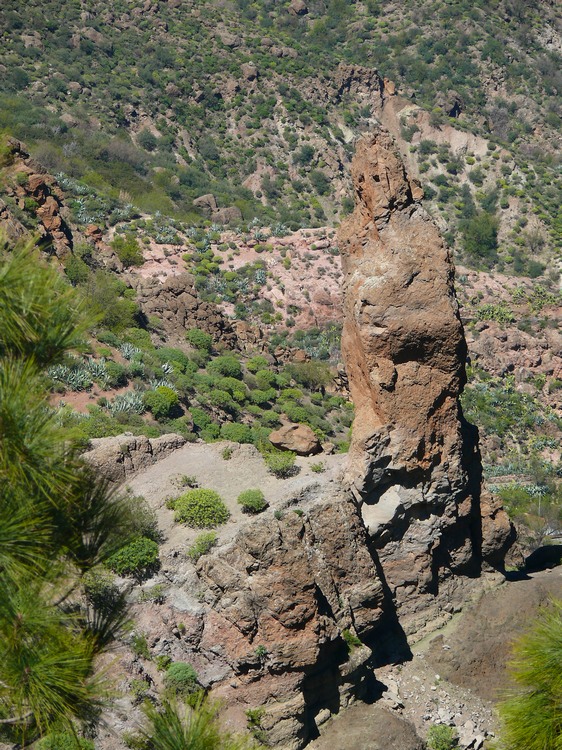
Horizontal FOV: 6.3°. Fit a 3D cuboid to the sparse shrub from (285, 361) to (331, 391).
[{"bbox_3d":[1.348,0.025,260.000,2.300,1.450,2.000,0,15,0],"label":"sparse shrub"}]

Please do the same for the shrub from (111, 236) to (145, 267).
[{"bbox_3d":[-9.309,-7.490,310.000,2.050,1.950,1.950,0,15,0],"label":"shrub"}]

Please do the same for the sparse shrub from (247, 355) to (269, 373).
[{"bbox_3d":[-1.195,-0.585,260.000,1.100,0.870,1.050,0,15,0],"label":"sparse shrub"}]

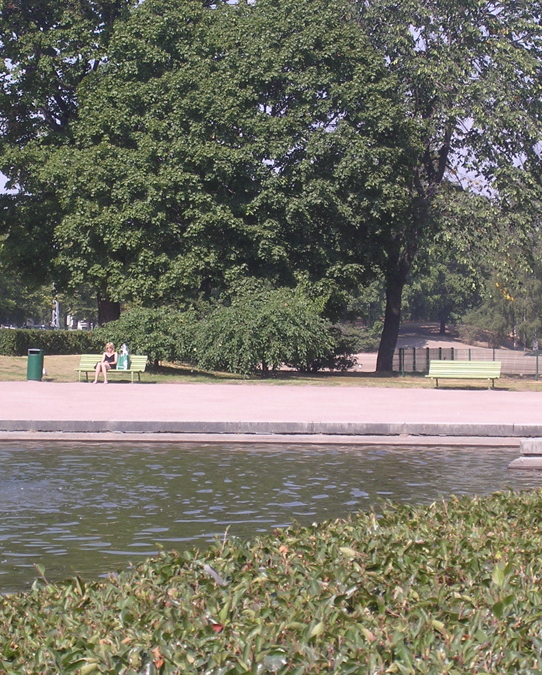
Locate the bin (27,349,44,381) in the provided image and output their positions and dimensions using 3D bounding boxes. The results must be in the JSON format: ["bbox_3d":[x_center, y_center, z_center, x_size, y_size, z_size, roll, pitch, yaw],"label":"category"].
[{"bbox_3d":[-6.985,0.817,88.800,0.440,0.920,0.440,1,2,17],"label":"bin"}]

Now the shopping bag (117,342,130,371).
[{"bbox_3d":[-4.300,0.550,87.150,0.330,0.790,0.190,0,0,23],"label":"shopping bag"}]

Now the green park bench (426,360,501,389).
[{"bbox_3d":[5.421,1.059,84.200,2.060,0.810,0.650,1,2,18],"label":"green park bench"}]

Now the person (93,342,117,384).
[{"bbox_3d":[-4.910,0.771,88.700,0.520,1.230,0.820,1,0,25],"label":"person"}]

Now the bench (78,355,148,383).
[{"bbox_3d":[-4.733,0.950,89.000,2.150,0.860,0.680,1,0,20],"label":"bench"}]

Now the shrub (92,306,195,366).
[{"bbox_3d":[-4.172,0.000,101.000,3.400,2.100,2.800,0,0,5],"label":"shrub"}]

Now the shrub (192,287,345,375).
[{"bbox_3d":[0.016,-0.157,93.700,4.600,2.650,4.000,0,2,10],"label":"shrub"}]

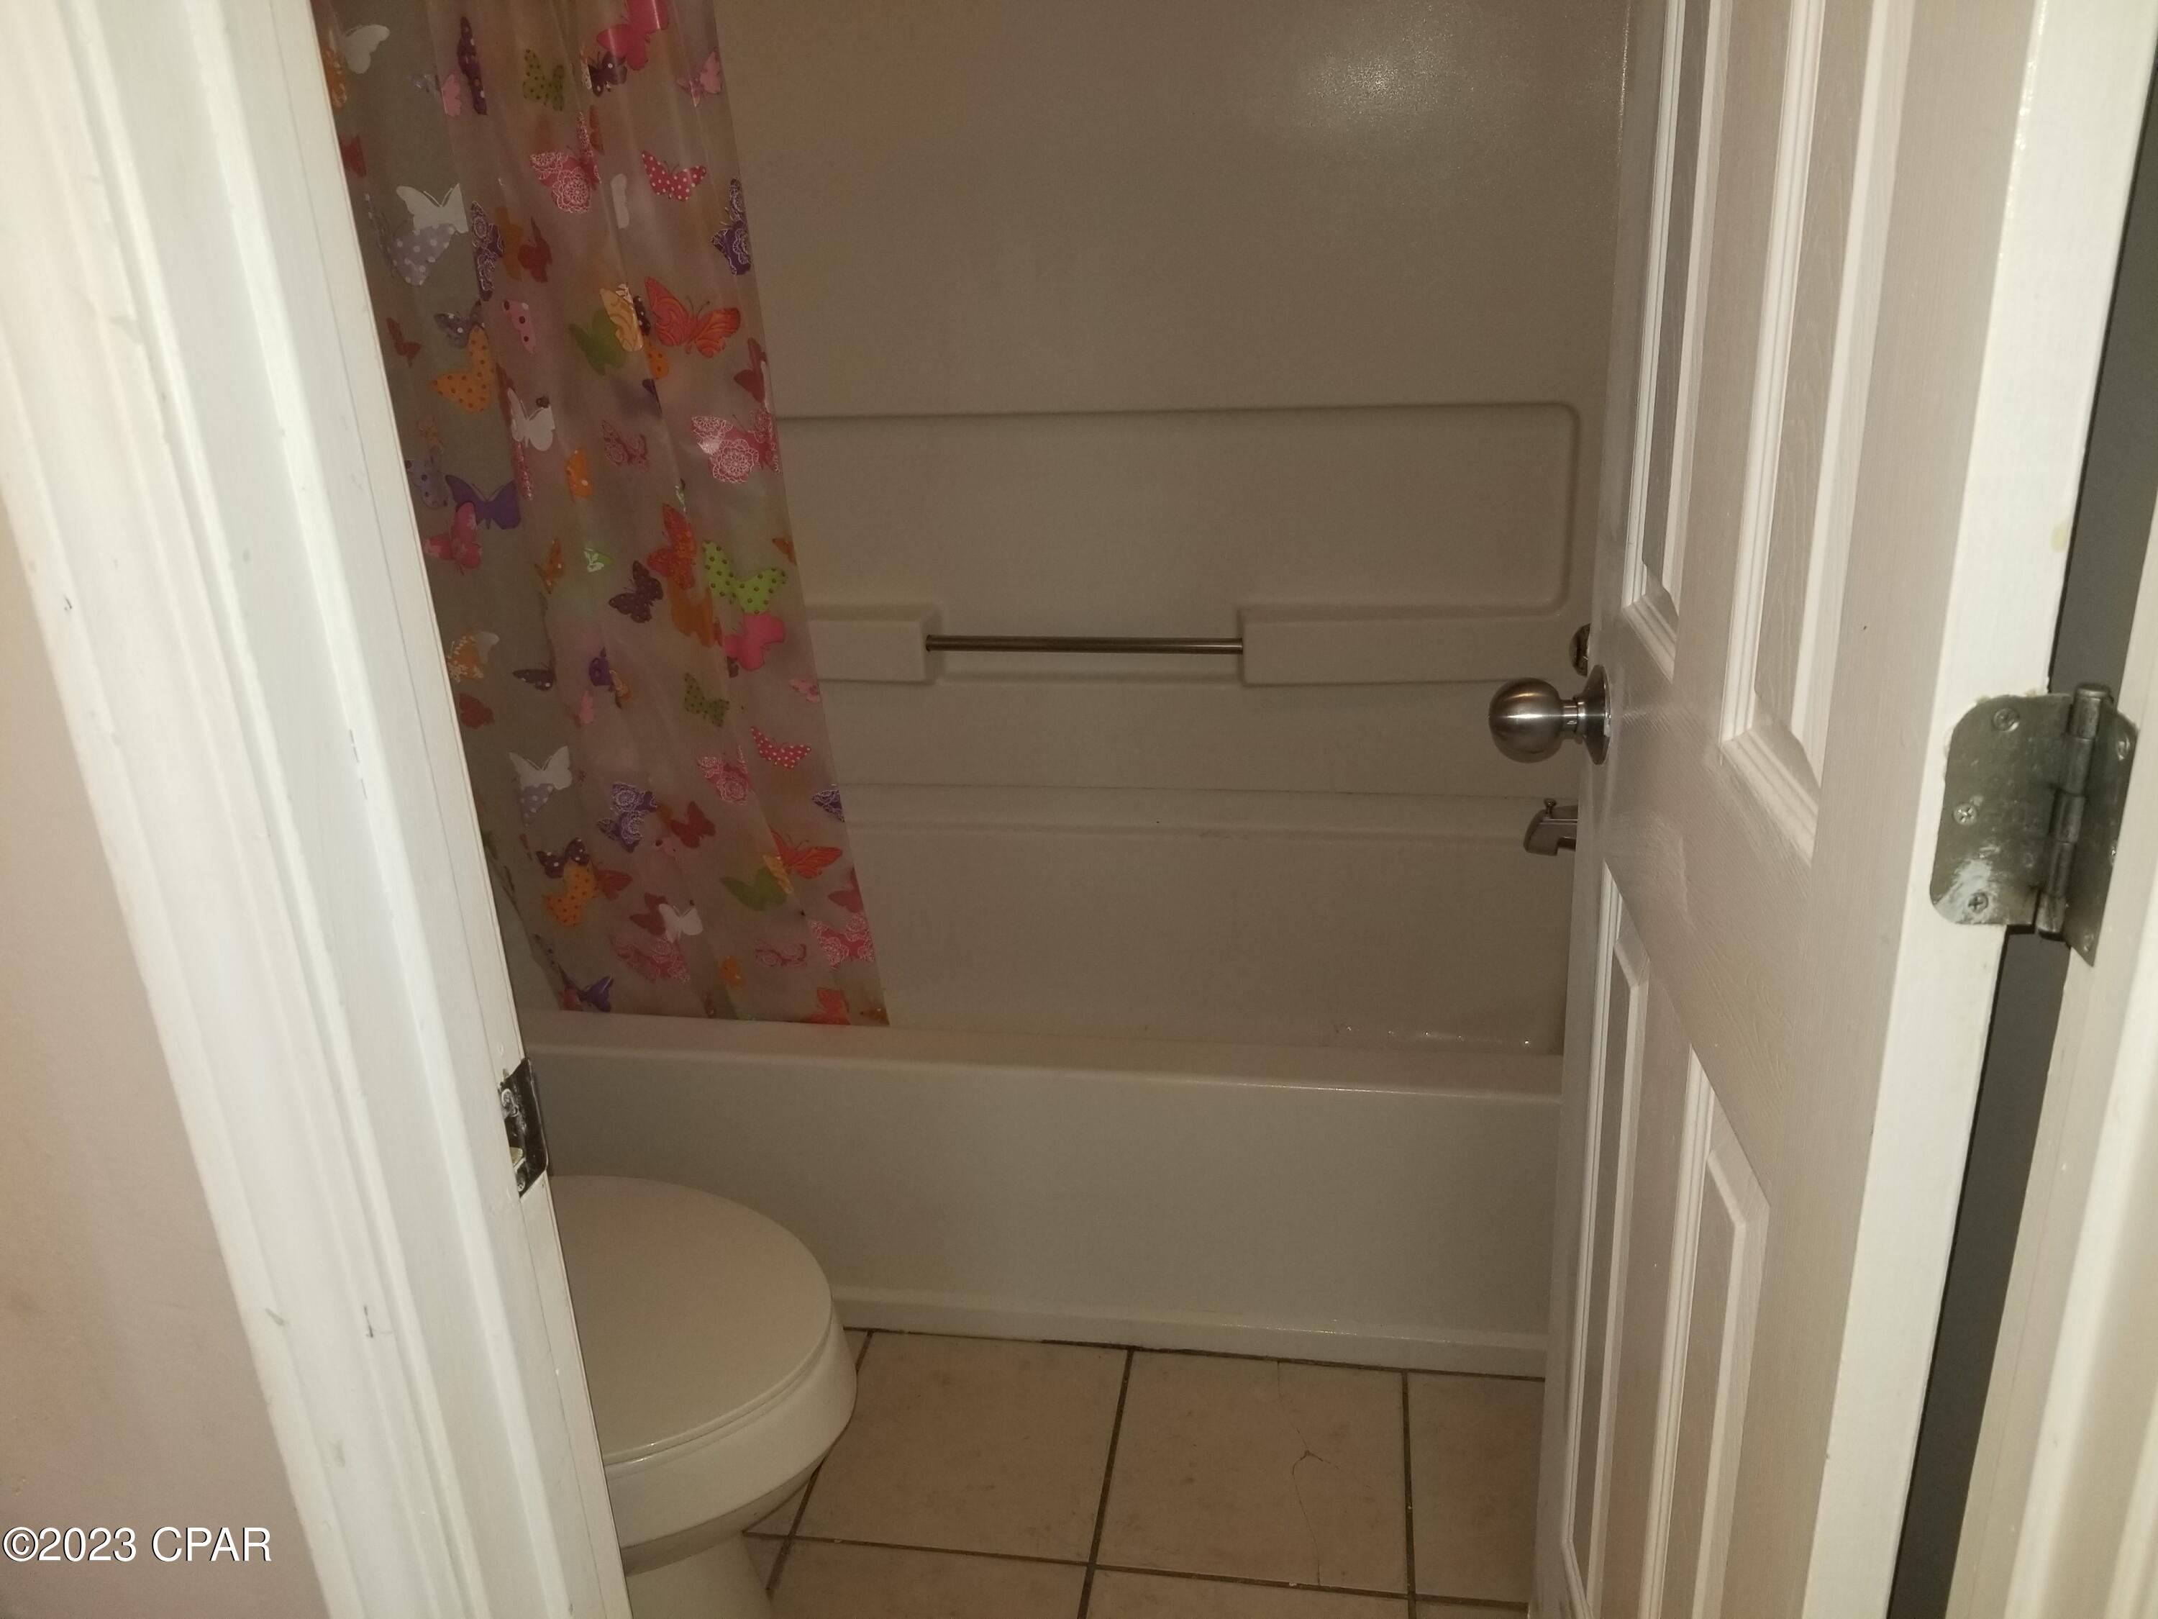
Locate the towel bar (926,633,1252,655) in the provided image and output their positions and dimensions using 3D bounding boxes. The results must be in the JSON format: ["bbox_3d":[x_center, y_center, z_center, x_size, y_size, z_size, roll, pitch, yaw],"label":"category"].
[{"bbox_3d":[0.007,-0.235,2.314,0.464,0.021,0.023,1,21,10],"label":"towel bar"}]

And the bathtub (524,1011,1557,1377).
[{"bbox_3d":[-0.029,0.318,2.208,1.520,0.375,0.770,1,21,10],"label":"bathtub"}]

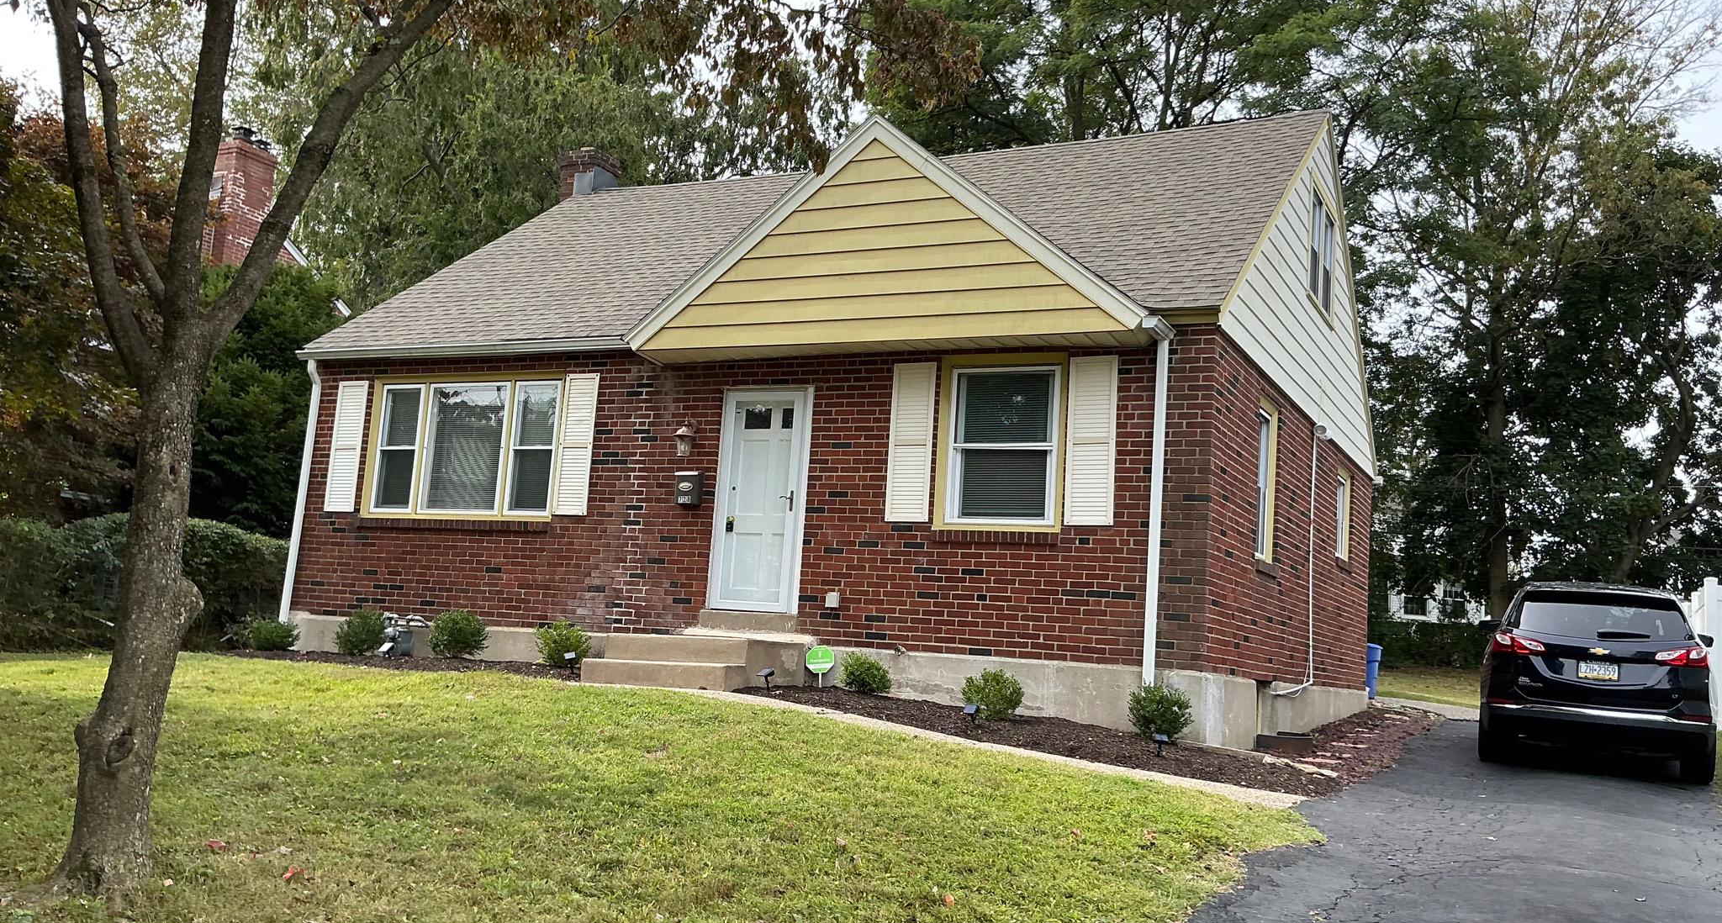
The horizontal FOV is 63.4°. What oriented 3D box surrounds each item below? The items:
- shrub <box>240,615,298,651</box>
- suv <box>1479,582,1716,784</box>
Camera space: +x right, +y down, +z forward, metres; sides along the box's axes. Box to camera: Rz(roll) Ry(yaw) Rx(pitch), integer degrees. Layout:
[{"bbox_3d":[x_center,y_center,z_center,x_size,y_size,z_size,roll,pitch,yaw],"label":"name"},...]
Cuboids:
[{"bbox_3d":[-6.218,1.797,14.648,0.570,0.420,0.550,0,-9,28],"label":"shrub"},{"bbox_3d":[7.194,2.085,13.718,1.900,1.670,4.650,0,-6,26],"label":"suv"}]

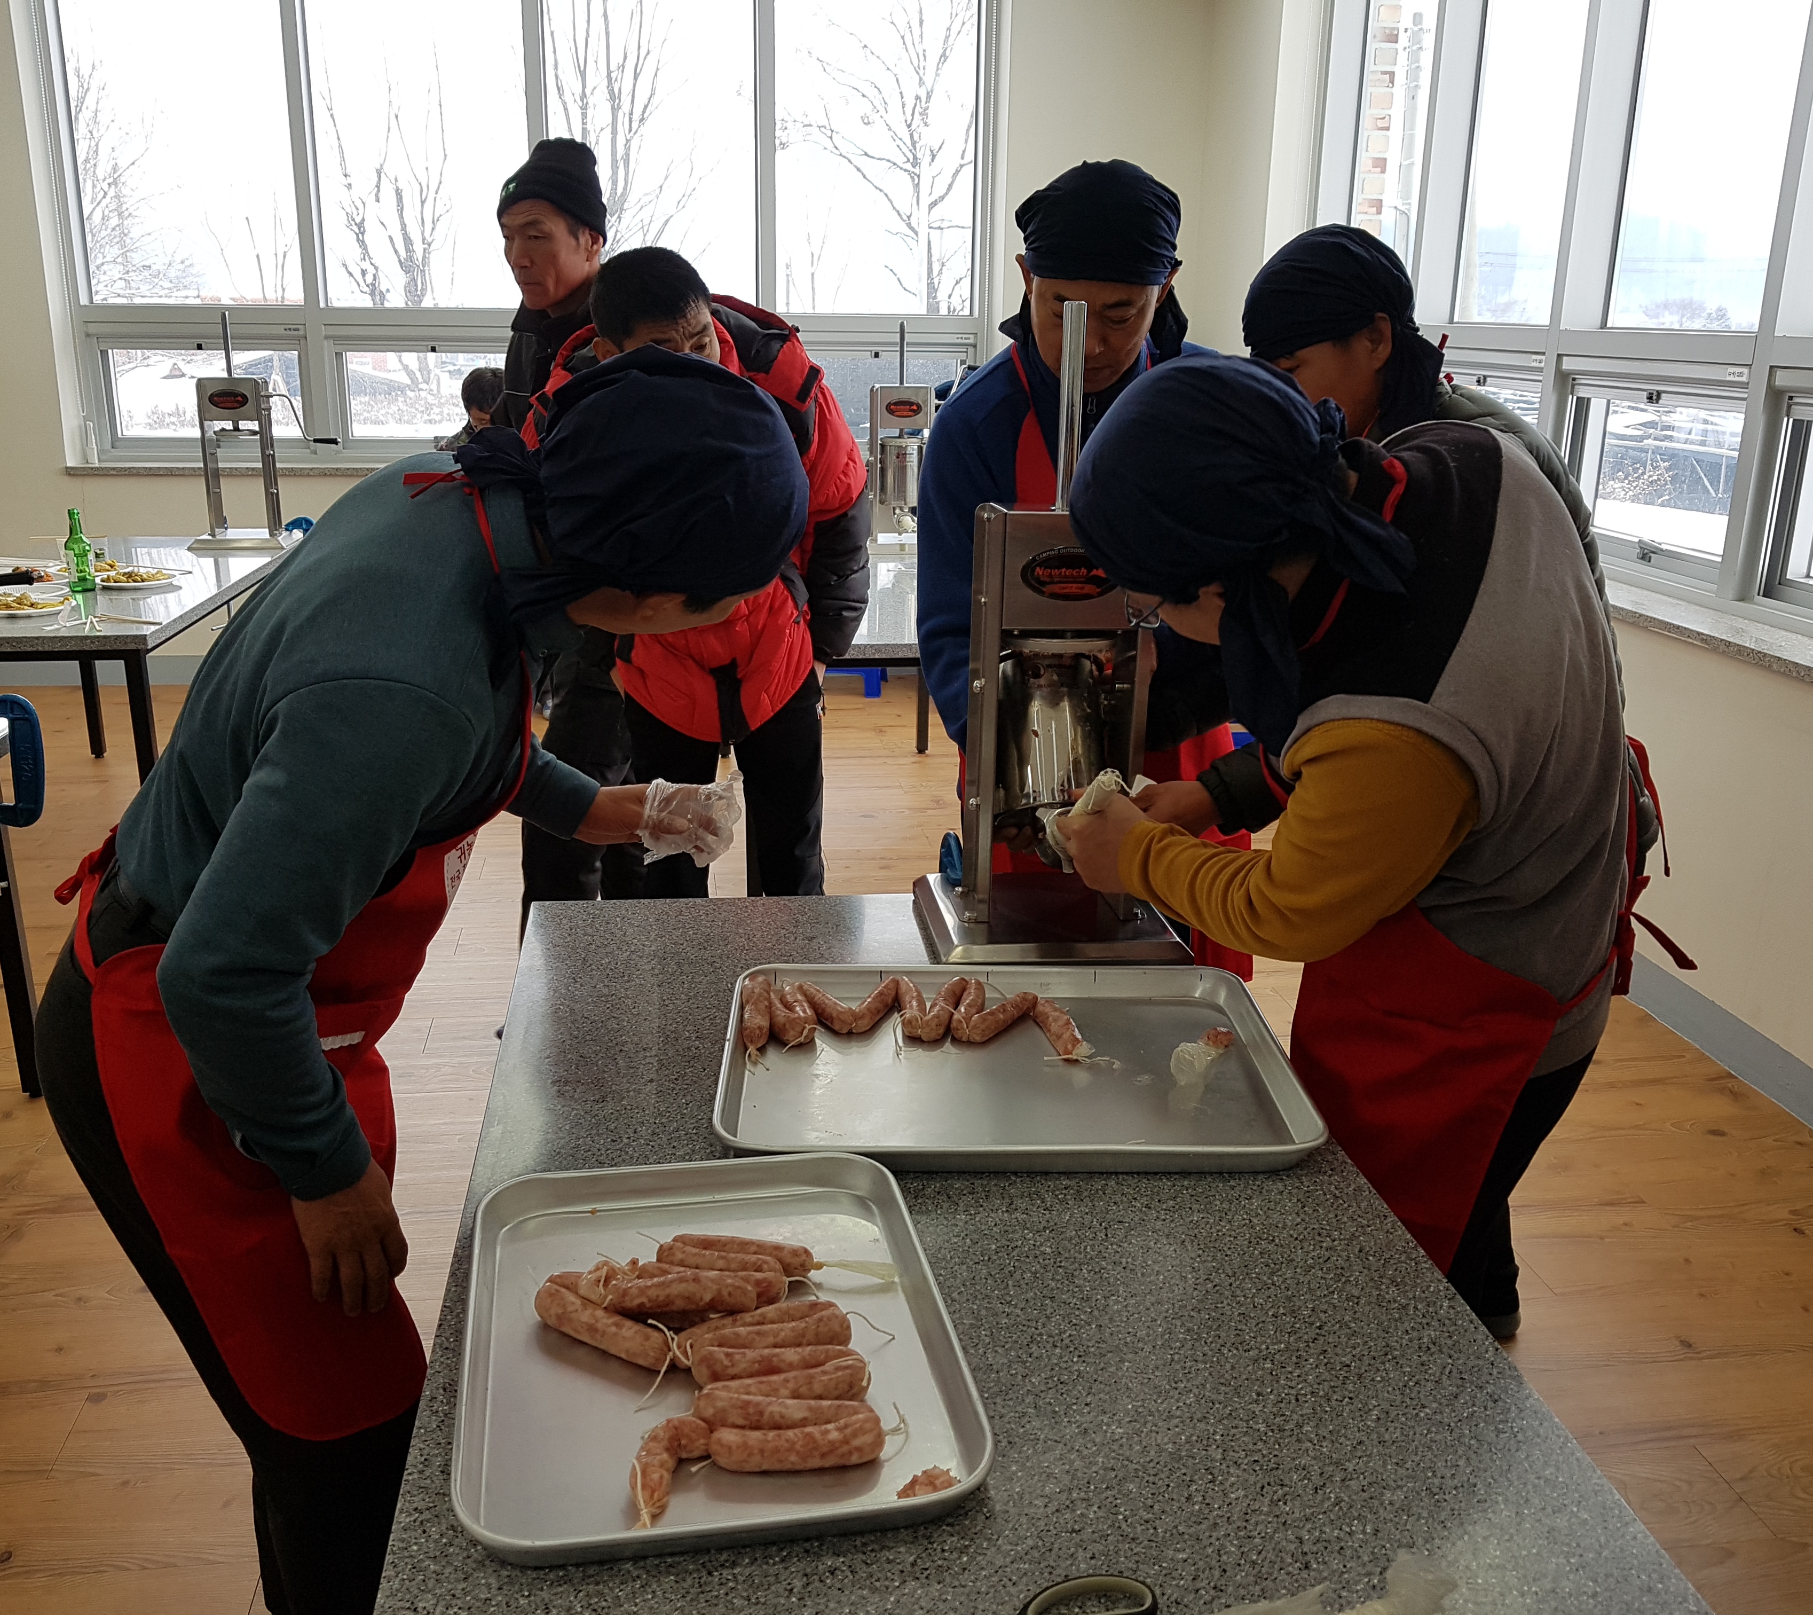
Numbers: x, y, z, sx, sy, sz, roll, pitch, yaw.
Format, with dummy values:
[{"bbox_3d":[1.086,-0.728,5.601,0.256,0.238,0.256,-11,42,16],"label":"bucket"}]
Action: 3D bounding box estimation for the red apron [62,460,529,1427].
[{"bbox_3d":[-0.518,0.151,1.438,0.350,0.860,0.410,12,16,-7],"label":"red apron"}]

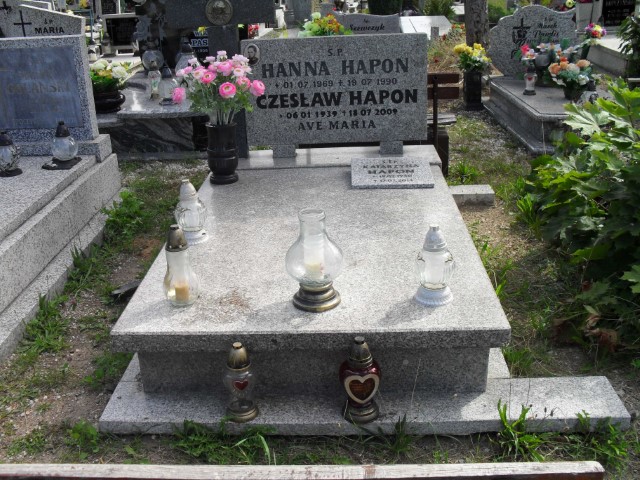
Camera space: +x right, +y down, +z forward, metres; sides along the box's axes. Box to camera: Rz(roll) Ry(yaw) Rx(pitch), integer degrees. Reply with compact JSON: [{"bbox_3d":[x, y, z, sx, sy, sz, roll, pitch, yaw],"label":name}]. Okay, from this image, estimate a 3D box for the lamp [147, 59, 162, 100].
[{"bbox_3d":[-1.347,-1.299,5.243,0.105,0.330,0.105,-8,24,-13],"label":"lamp"}]

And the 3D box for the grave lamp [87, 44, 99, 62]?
[{"bbox_3d":[-2.841,-2.317,8.028,0.125,0.205,0.125,-1,24,3],"label":"grave lamp"}]

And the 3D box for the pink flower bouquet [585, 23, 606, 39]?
[{"bbox_3d":[2.484,-1.884,5.834,0.200,0.160,0.190,-1,24,3],"label":"pink flower bouquet"}]

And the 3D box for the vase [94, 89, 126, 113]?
[{"bbox_3d":[-1.681,-1.087,5.057,0.313,0.150,0.313,-9,24,-16],"label":"vase"}]

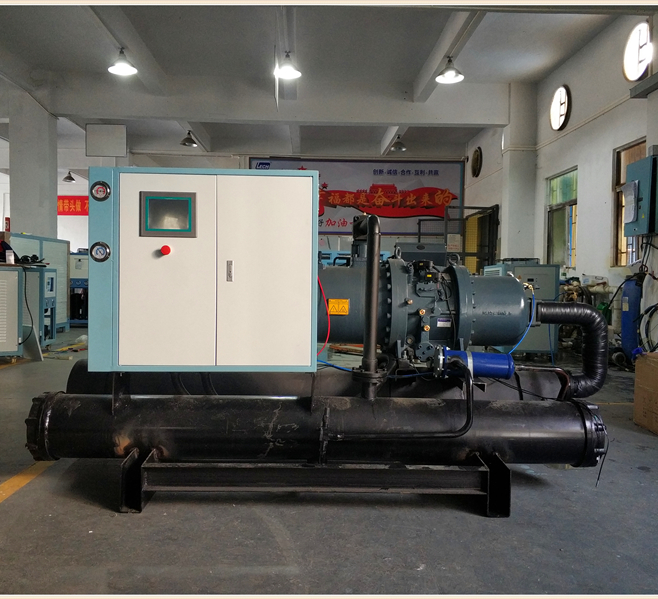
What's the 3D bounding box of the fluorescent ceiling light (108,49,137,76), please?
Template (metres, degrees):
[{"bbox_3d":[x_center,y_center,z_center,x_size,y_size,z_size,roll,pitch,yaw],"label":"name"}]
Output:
[{"bbox_3d":[-2.680,-3.095,8.100,0.375,0.335,0.375,1,2,0],"label":"fluorescent ceiling light"}]

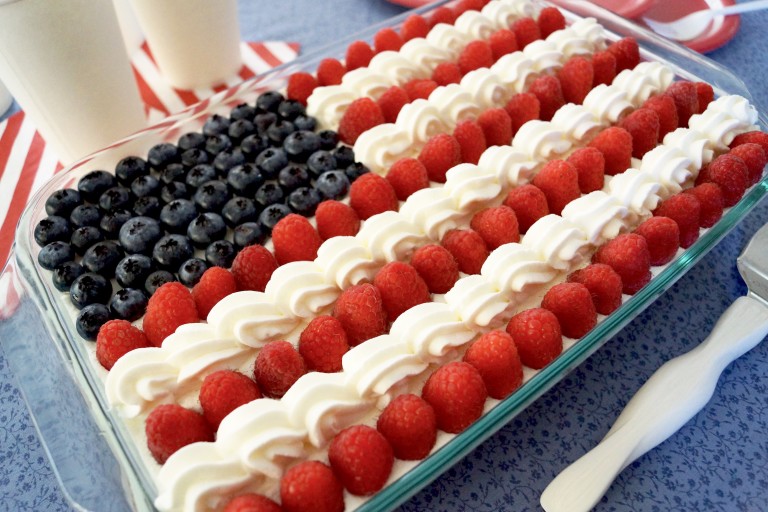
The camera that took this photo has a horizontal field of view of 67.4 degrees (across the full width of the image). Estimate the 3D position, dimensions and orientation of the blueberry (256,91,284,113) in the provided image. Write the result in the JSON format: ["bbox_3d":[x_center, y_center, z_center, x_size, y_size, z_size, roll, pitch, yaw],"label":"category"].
[{"bbox_3d":[-0.062,-0.085,0.317,0.015,0.011,0.015,-2,53,2],"label":"blueberry"}]

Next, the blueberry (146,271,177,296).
[{"bbox_3d":[-0.093,0.012,0.239,0.012,0.010,0.012,-2,53,2],"label":"blueberry"}]

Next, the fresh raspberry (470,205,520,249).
[{"bbox_3d":[0.050,-0.012,0.256,0.021,0.021,0.021,-1,54,1],"label":"fresh raspberry"}]

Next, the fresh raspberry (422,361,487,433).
[{"bbox_3d":[0.025,0.049,0.202,0.023,0.025,0.023,-2,53,2],"label":"fresh raspberry"}]

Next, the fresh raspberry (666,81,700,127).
[{"bbox_3d":[0.148,-0.075,0.286,0.017,0.021,0.017,-32,57,-18],"label":"fresh raspberry"}]

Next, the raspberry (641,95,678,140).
[{"bbox_3d":[0.142,-0.072,0.297,0.018,0.022,0.018,-2,53,3],"label":"raspberry"}]

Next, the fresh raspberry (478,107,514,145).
[{"bbox_3d":[0.058,-0.068,0.301,0.018,0.019,0.018,-2,53,3],"label":"fresh raspberry"}]

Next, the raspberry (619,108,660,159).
[{"bbox_3d":[0.120,-0.058,0.272,0.019,0.023,0.019,-1,54,2],"label":"raspberry"}]

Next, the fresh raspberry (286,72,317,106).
[{"bbox_3d":[-0.048,-0.097,0.332,0.017,0.018,0.017,-2,53,3],"label":"fresh raspberry"}]

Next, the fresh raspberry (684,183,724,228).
[{"bbox_3d":[0.138,-0.021,0.248,0.017,0.021,0.017,-32,57,-18],"label":"fresh raspberry"}]

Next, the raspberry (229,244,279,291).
[{"bbox_3d":[-0.055,0.005,0.246,0.020,0.021,0.020,-2,52,3],"label":"raspberry"}]

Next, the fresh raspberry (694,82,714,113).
[{"bbox_3d":[0.169,-0.085,0.309,0.018,0.019,0.018,-32,59,-20],"label":"fresh raspberry"}]

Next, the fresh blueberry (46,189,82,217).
[{"bbox_3d":[-0.157,-0.026,0.282,0.016,0.013,0.016,-32,56,-18],"label":"fresh blueberry"}]

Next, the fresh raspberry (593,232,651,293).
[{"bbox_3d":[0.095,0.001,0.227,0.021,0.022,0.021,-2,53,2],"label":"fresh raspberry"}]

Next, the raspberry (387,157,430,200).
[{"bbox_3d":[0.012,-0.037,0.273,0.021,0.021,0.021,-2,52,3],"label":"raspberry"}]

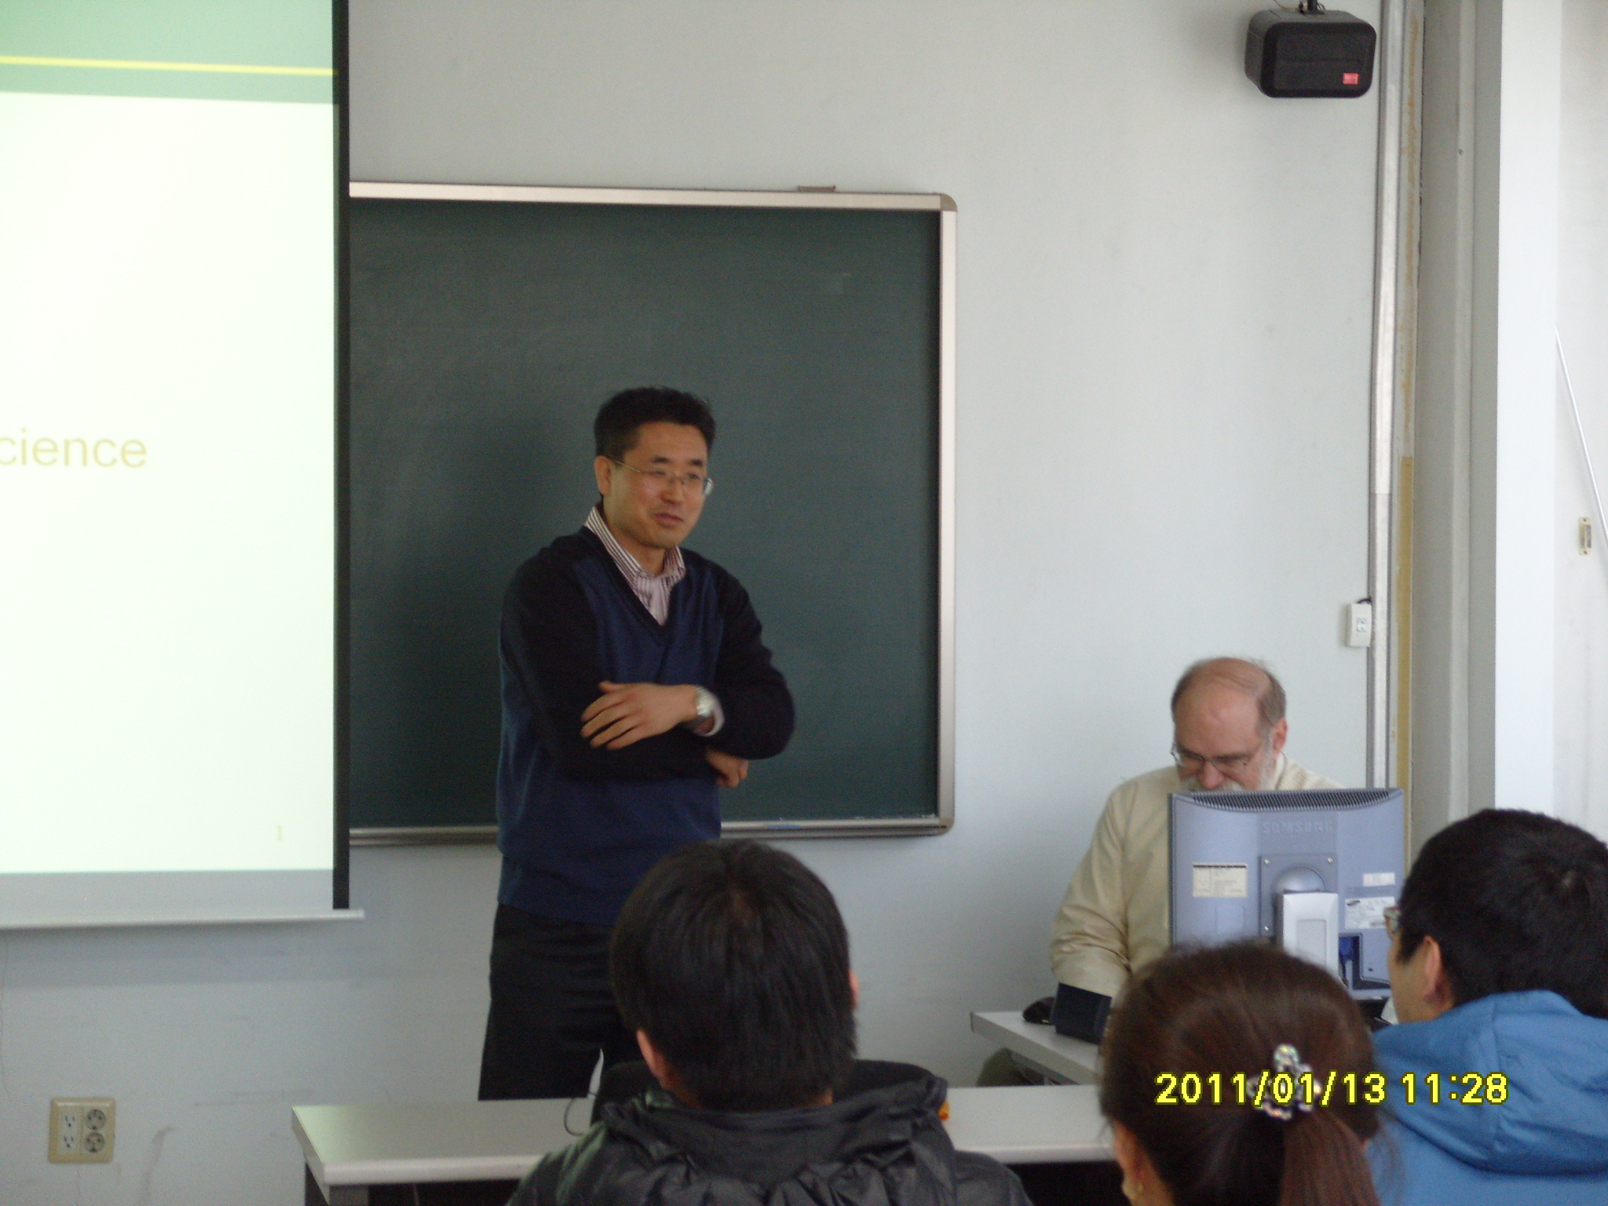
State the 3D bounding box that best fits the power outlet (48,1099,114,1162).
[{"bbox_3d":[-1.306,0.957,7.144,0.117,0.120,0.014,2,1,-15],"label":"power outlet"}]

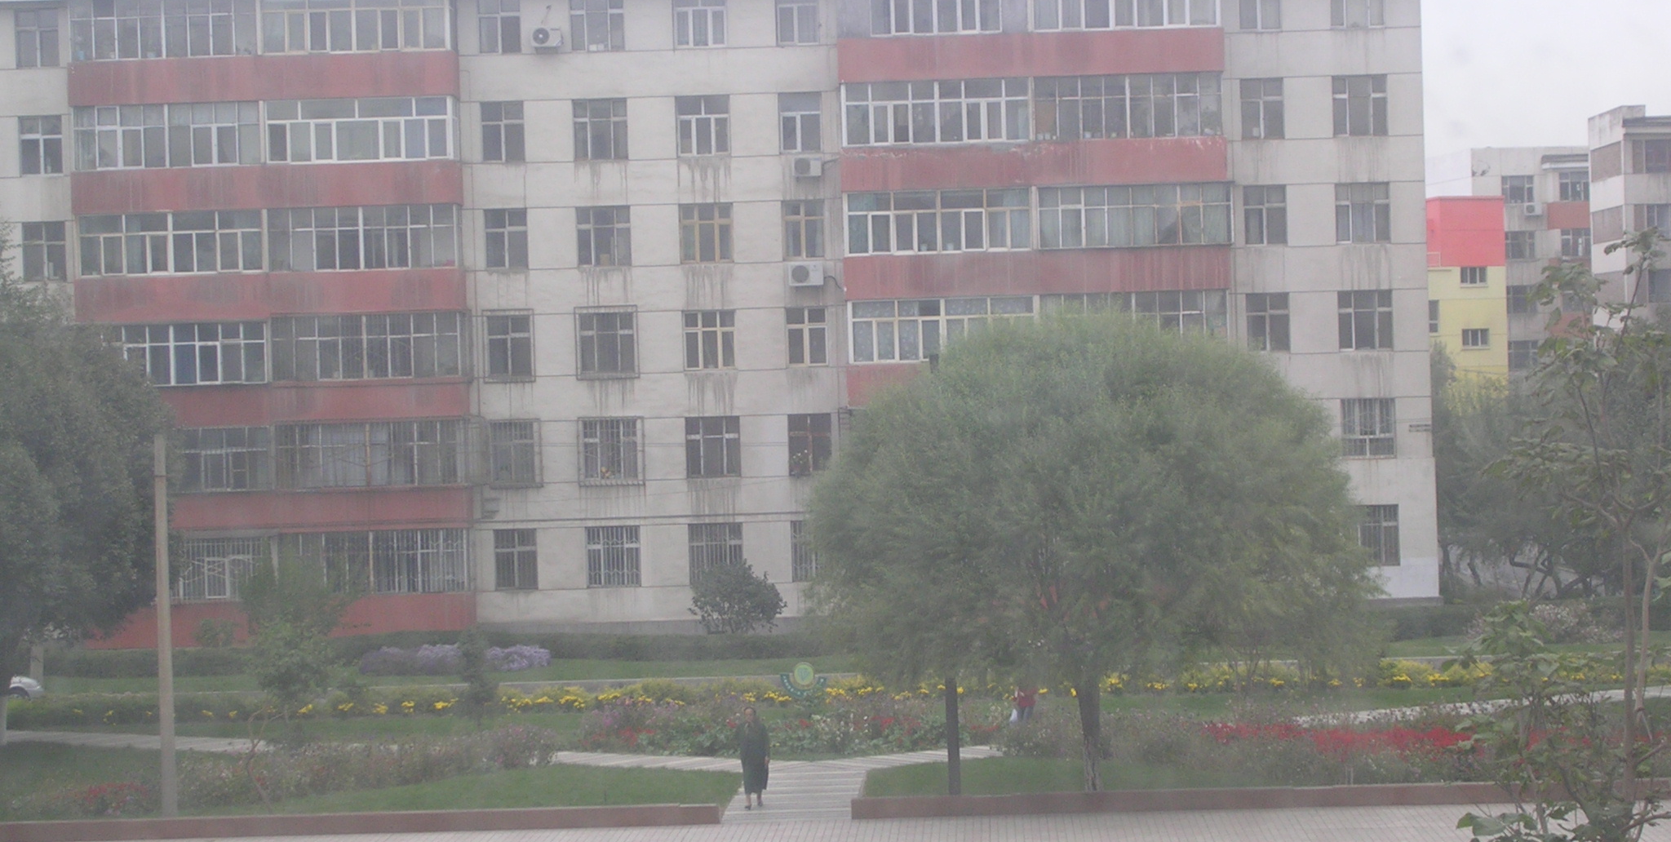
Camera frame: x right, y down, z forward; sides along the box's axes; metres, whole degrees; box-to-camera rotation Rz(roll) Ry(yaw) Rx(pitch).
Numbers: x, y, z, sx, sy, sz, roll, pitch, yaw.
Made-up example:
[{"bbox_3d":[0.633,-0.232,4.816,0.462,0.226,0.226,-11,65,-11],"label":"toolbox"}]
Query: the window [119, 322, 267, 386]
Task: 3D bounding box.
[{"bbox_3d":[-17.224,-1.745,109.105,4.518,1.562,0.200,-2,0,0],"label":"window"}]

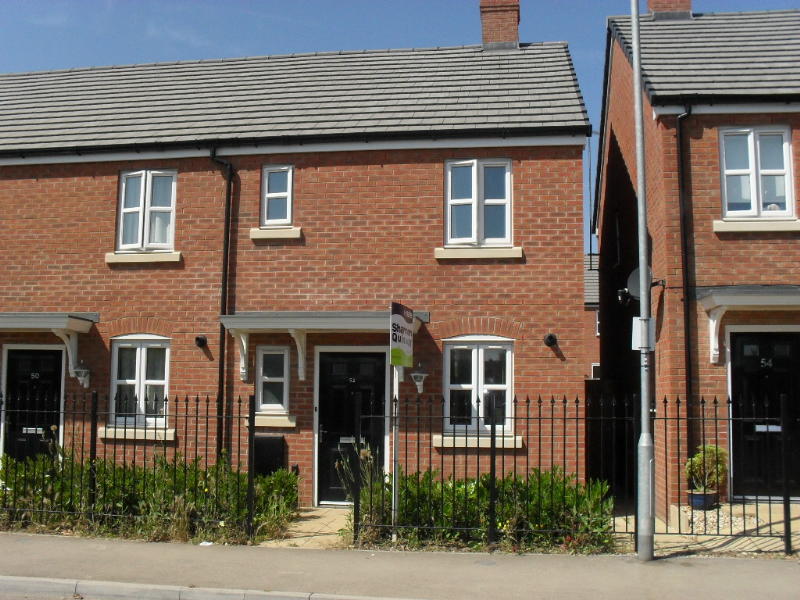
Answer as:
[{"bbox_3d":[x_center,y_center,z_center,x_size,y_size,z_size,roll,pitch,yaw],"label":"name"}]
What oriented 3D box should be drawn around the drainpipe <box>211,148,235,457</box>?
[{"bbox_3d":[-2.432,0.296,10.792,0.220,4.746,0.250,0,-5,9],"label":"drainpipe"}]

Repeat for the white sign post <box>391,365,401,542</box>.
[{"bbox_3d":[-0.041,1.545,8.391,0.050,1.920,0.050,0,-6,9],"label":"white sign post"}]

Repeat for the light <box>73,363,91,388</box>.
[{"bbox_3d":[-4.347,1.020,11.045,0.235,0.390,0.250,0,-5,9],"label":"light"}]

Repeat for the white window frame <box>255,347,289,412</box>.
[{"bbox_3d":[-1.693,1.067,10.810,0.476,0.891,0.090,0,-5,9],"label":"white window frame"}]

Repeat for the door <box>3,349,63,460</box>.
[{"bbox_3d":[-5.147,1.683,11.318,0.849,1.978,0.070,0,-5,9],"label":"door"}]

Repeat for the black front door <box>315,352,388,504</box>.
[{"bbox_3d":[-0.634,1.673,10.598,0.904,1.966,0.070,0,-5,9],"label":"black front door"}]

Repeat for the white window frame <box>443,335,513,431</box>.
[{"bbox_3d":[1.008,1.084,10.376,0.904,1.270,0.090,0,-5,9],"label":"white window frame"}]

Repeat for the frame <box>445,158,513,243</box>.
[{"bbox_3d":[1.028,-1.260,10.568,0.890,1.173,0.100,0,-5,9],"label":"frame"}]

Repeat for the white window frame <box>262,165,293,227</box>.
[{"bbox_3d":[-1.674,-1.405,11.023,0.443,0.872,0.090,0,-5,9],"label":"white window frame"}]

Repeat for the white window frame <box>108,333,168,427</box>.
[{"bbox_3d":[-3.568,1.109,11.106,0.859,1.270,0.090,0,-5,9],"label":"white window frame"}]

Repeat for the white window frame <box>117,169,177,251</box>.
[{"bbox_3d":[-3.541,-1.249,11.297,0.869,1.154,0.100,0,-5,9],"label":"white window frame"}]

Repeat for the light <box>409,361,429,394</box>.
[{"bbox_3d":[0.247,0.991,10.313,0.242,0.412,0.250,0,-5,9],"label":"light"}]

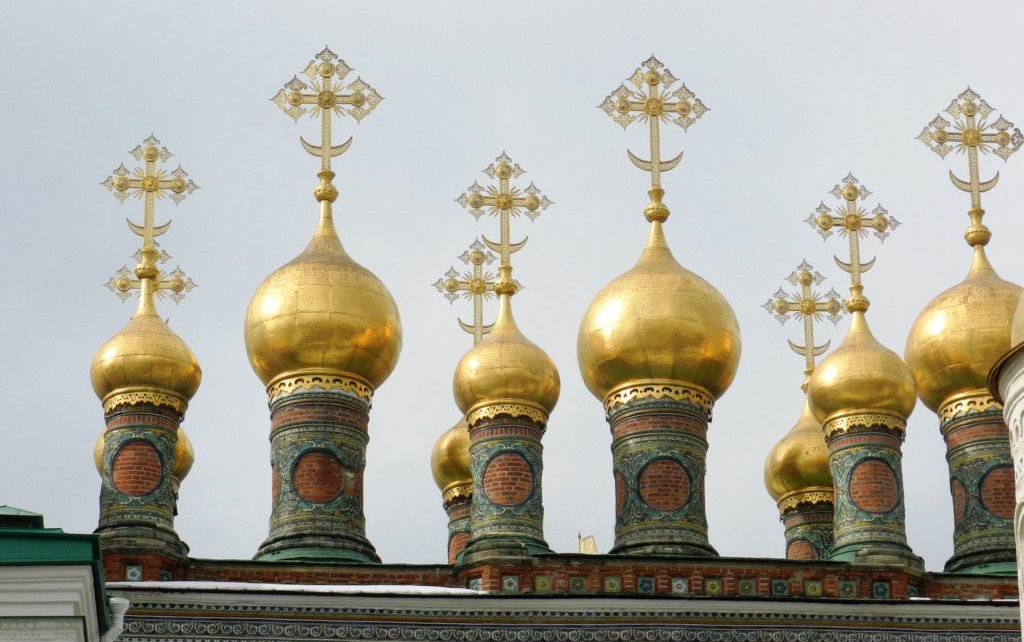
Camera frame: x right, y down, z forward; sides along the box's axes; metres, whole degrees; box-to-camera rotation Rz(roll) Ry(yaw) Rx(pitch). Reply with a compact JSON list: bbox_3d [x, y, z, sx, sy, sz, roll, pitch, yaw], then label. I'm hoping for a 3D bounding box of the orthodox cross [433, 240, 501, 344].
[{"bbox_3d":[-0.701,-0.614,71.573,1.992,2.504,0.200,2,-24,-6],"label":"orthodox cross"}]

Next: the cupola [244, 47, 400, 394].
[{"bbox_3d":[-3.842,-2.103,69.427,3.220,7.965,3.220,2,-24,-6],"label":"cupola"}]

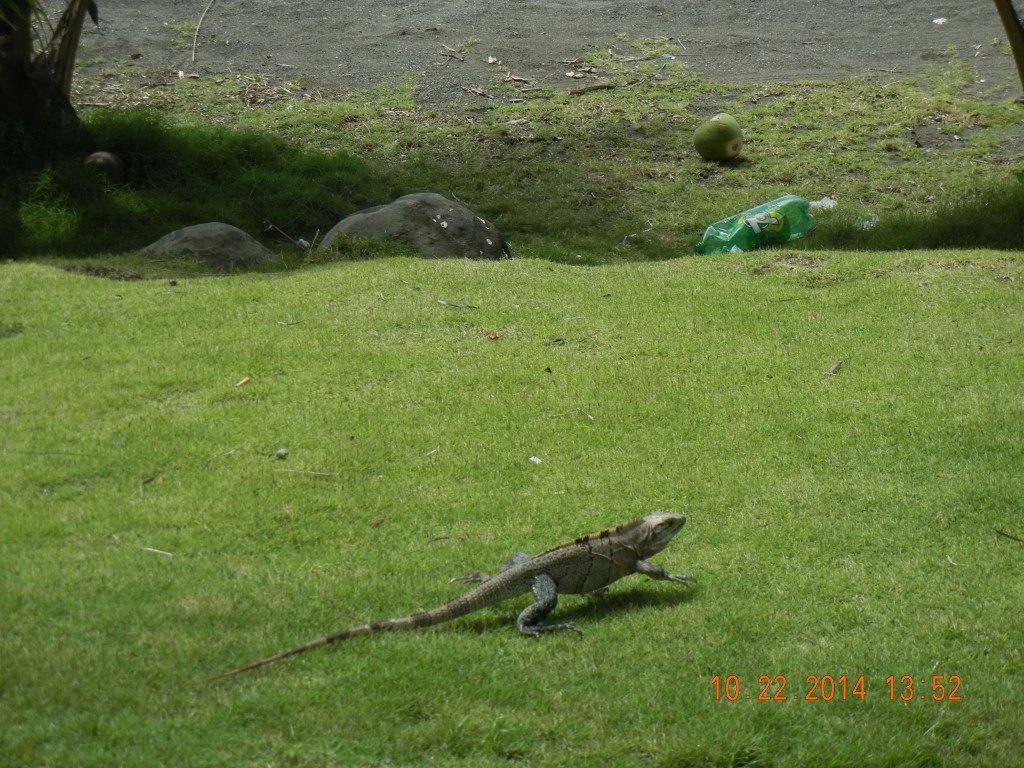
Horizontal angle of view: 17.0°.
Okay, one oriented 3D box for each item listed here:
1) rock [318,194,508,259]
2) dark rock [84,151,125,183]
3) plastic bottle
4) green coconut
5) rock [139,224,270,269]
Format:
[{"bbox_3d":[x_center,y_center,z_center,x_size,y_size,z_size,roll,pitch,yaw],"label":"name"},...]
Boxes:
[{"bbox_3d":[-0.270,-0.425,9.500,0.490,0.220,0.360,0,12,0],"label":"rock"},{"bbox_3d":[-1.306,-0.694,11.000,0.140,0.115,0.135,0,12,0],"label":"dark rock"},{"bbox_3d":[0.674,-0.442,9.500,0.350,0.118,0.118,-20,12,-25],"label":"plastic bottle"},{"bbox_3d":[0.701,-0.841,11.700,0.168,0.165,0.168,0,12,0],"label":"green coconut"},{"bbox_3d":[-0.828,-0.364,9.300,0.340,0.150,0.270,0,12,0],"label":"rock"}]

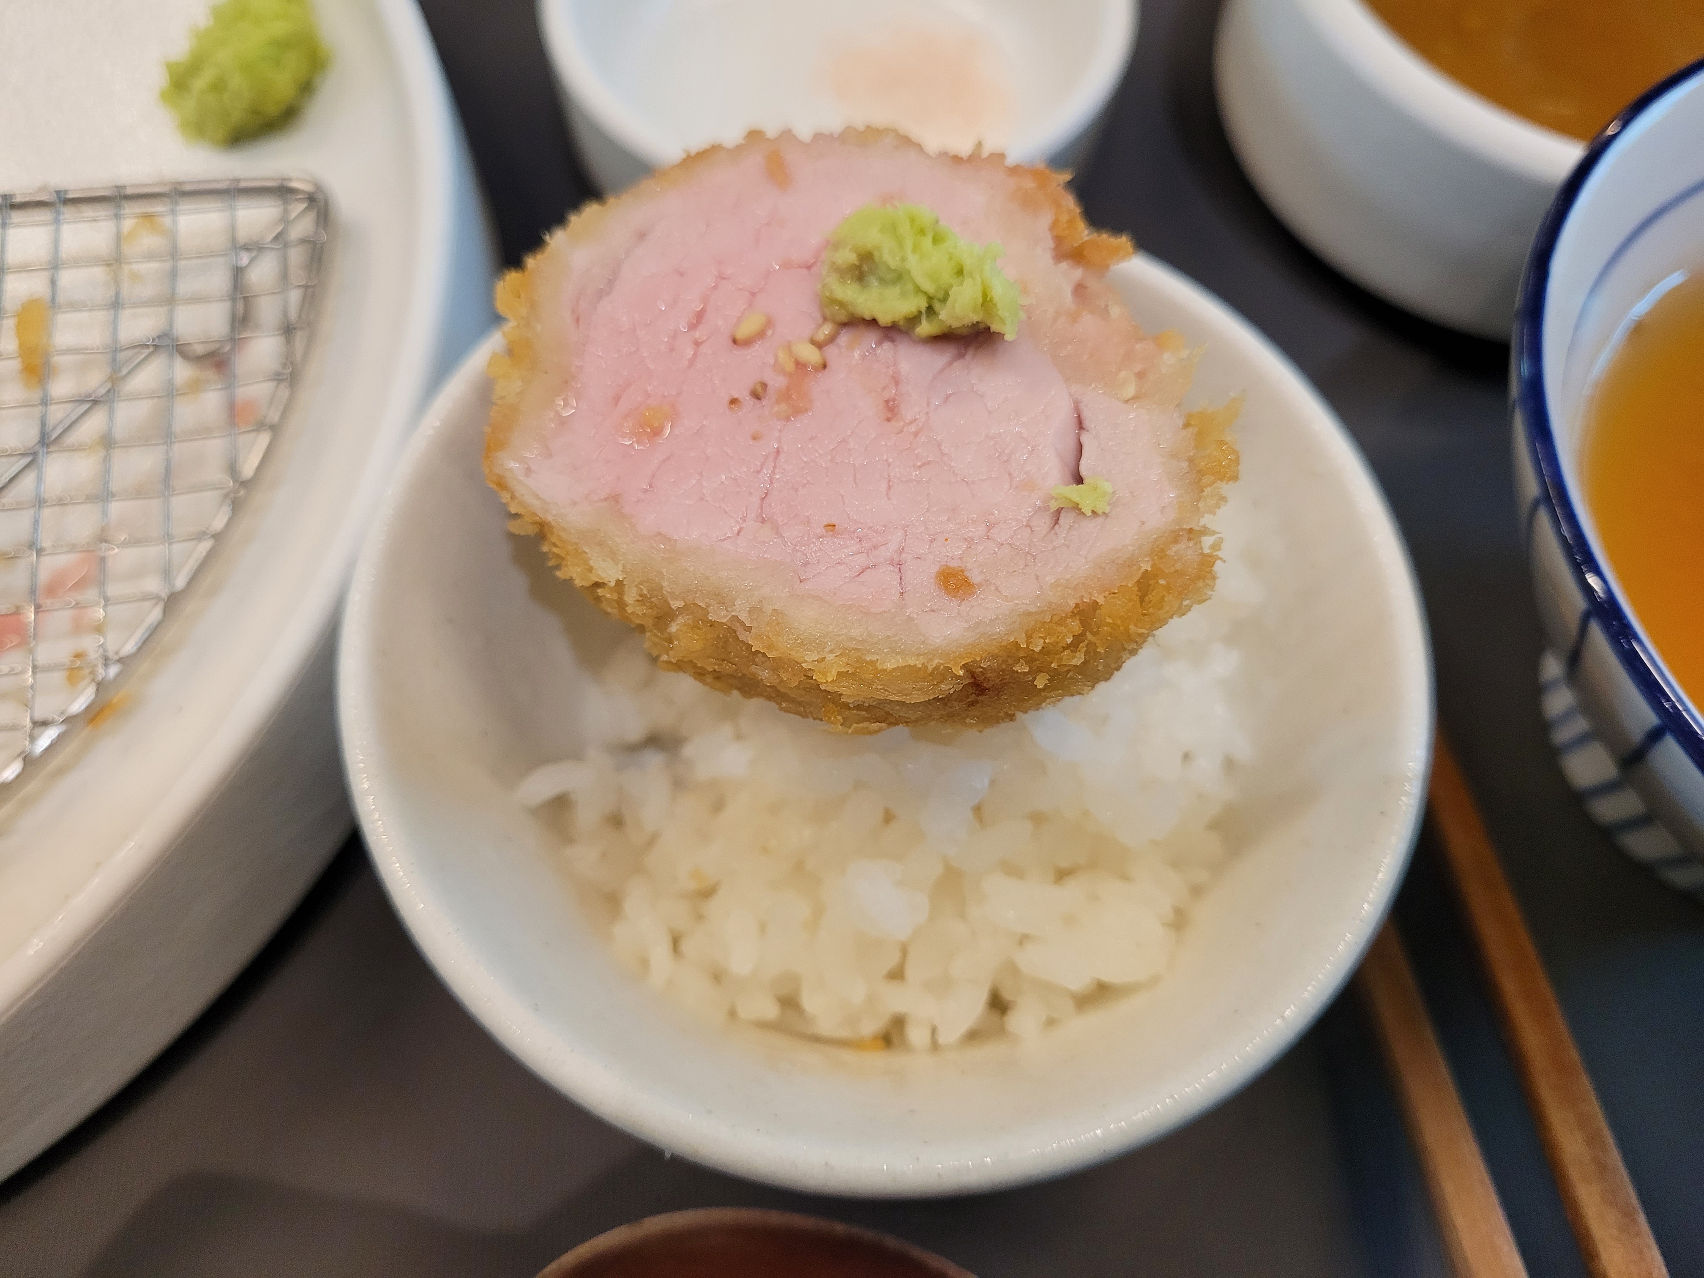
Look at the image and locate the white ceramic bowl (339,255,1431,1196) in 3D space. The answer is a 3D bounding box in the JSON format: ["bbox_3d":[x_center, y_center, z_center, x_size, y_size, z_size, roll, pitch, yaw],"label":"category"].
[{"bbox_3d":[0.004,0.008,0.152,0.109,0.053,0.109,0,65,-1],"label":"white ceramic bowl"}]

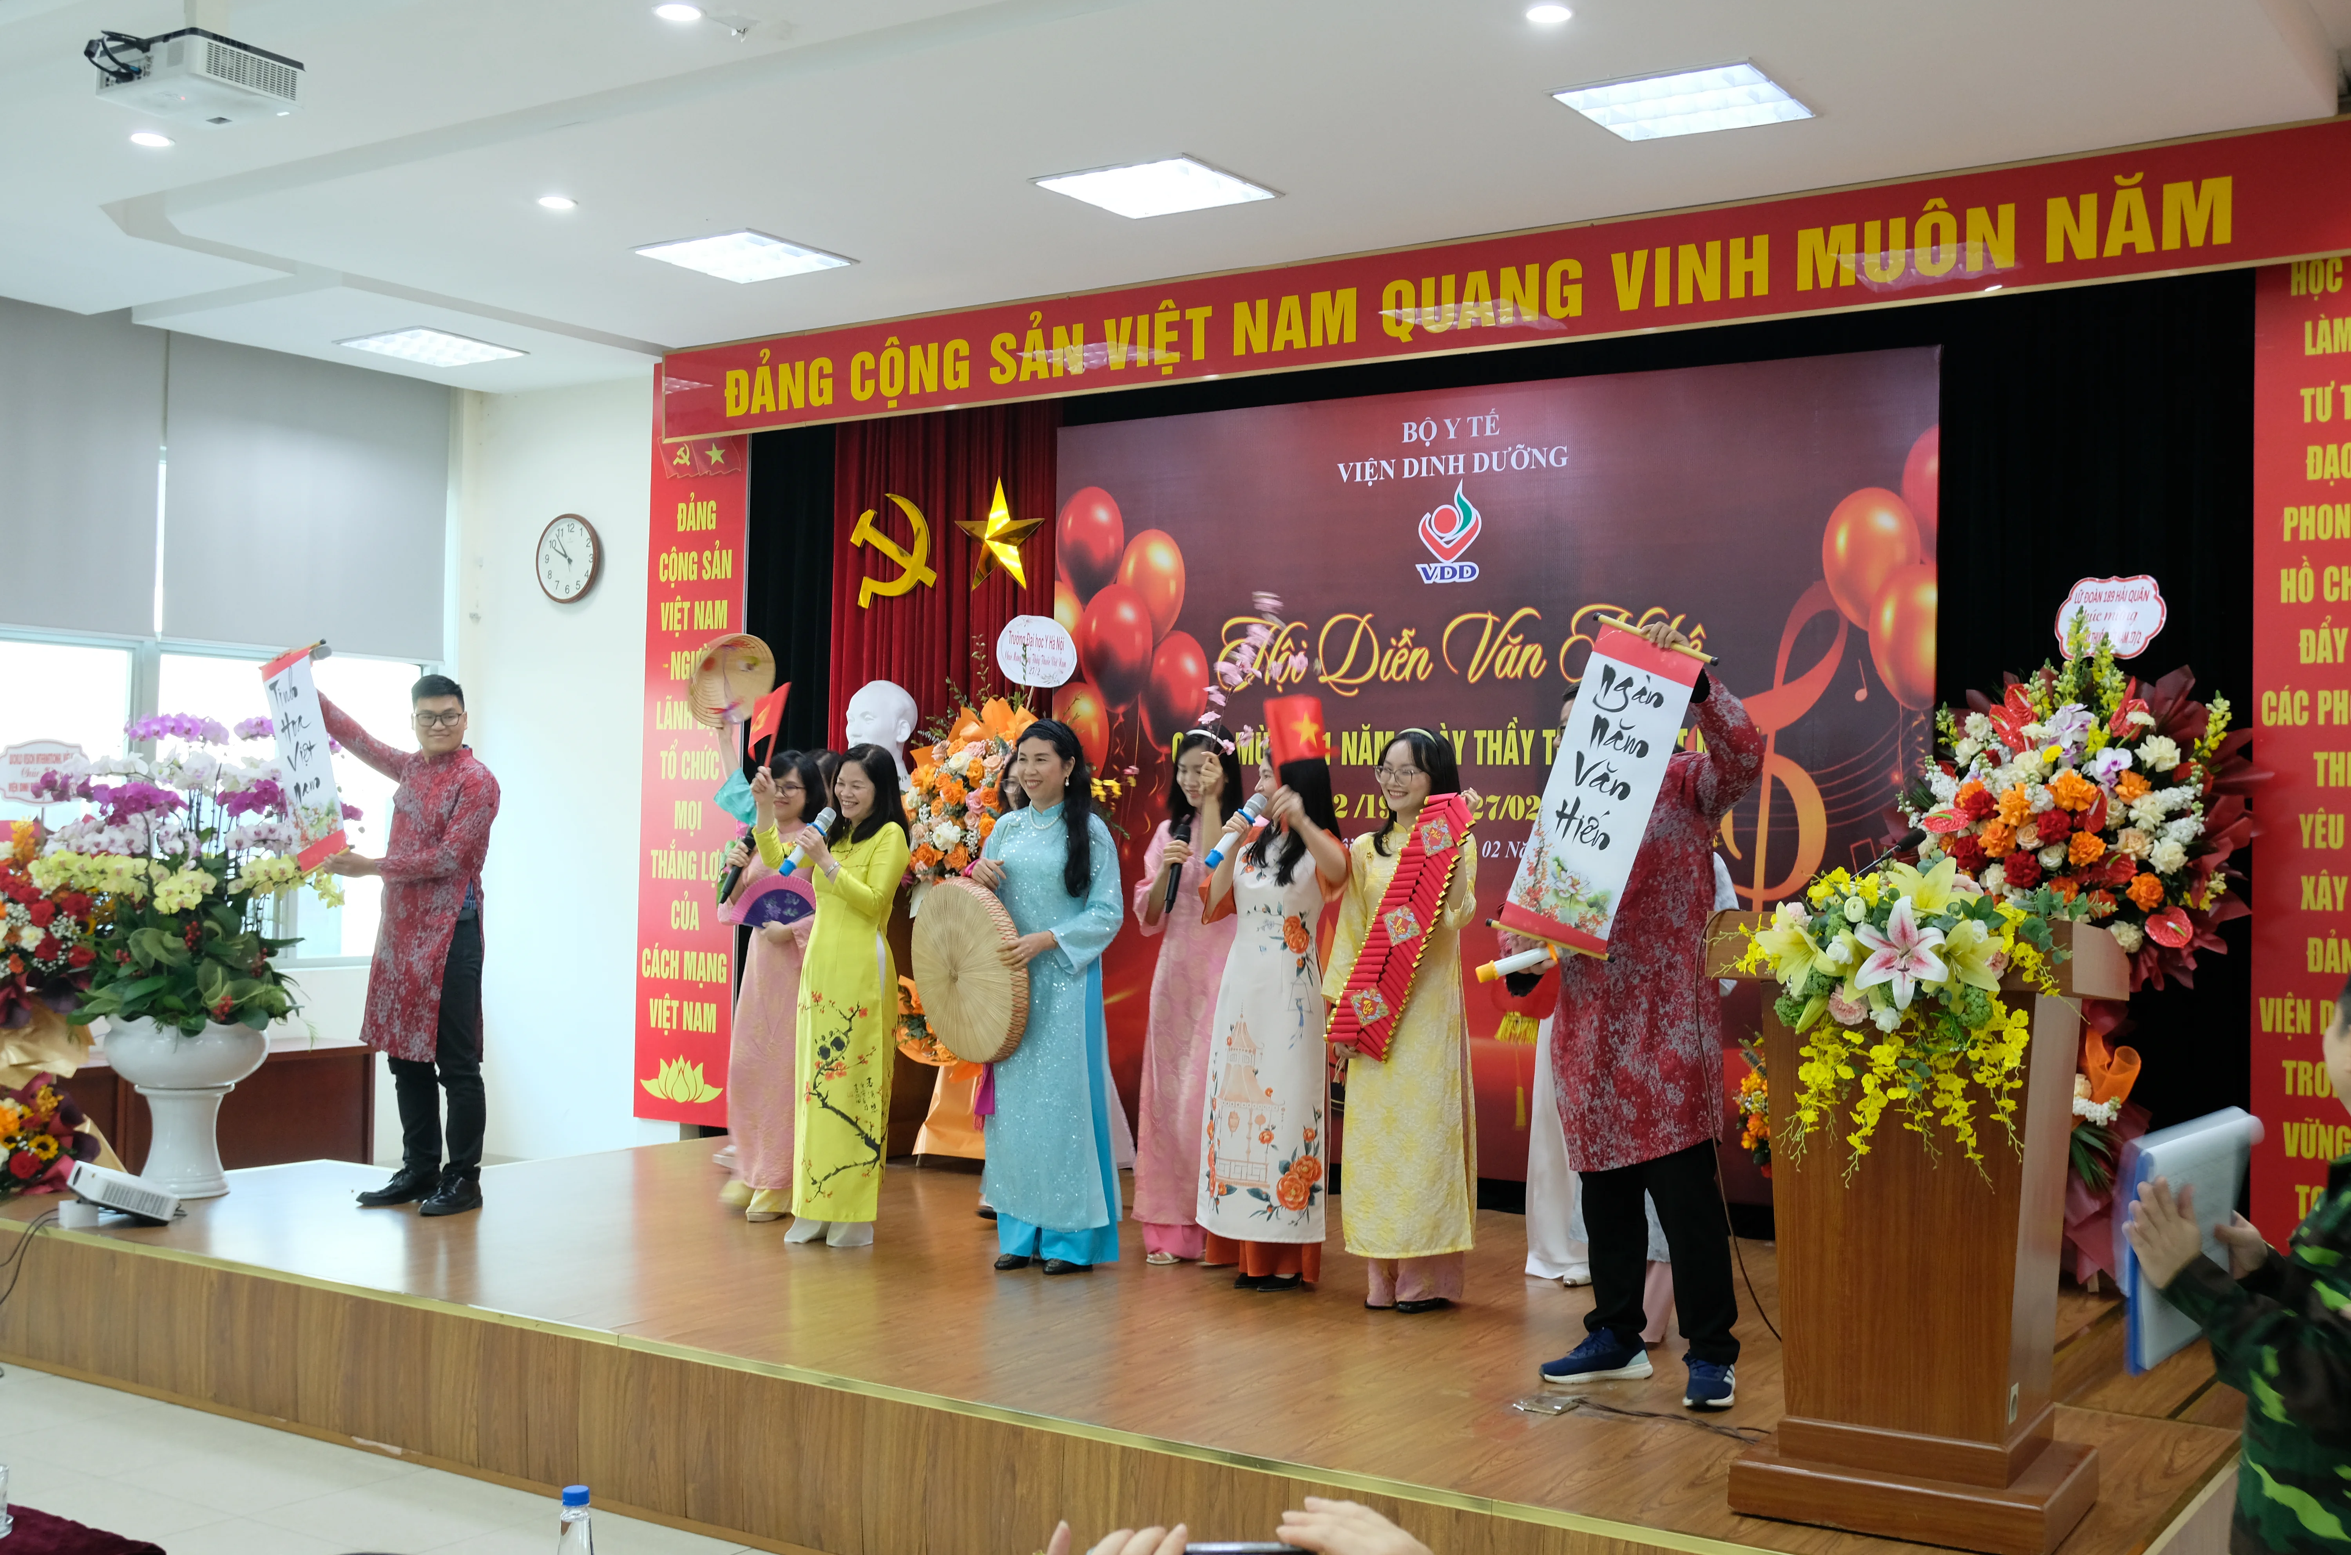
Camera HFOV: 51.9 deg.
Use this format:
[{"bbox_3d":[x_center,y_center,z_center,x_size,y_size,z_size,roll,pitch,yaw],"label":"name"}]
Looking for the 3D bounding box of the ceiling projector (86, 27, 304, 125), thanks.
[{"bbox_3d":[-2.042,-1.457,5.071,0.330,0.100,0.265,0,-2,34],"label":"ceiling projector"}]

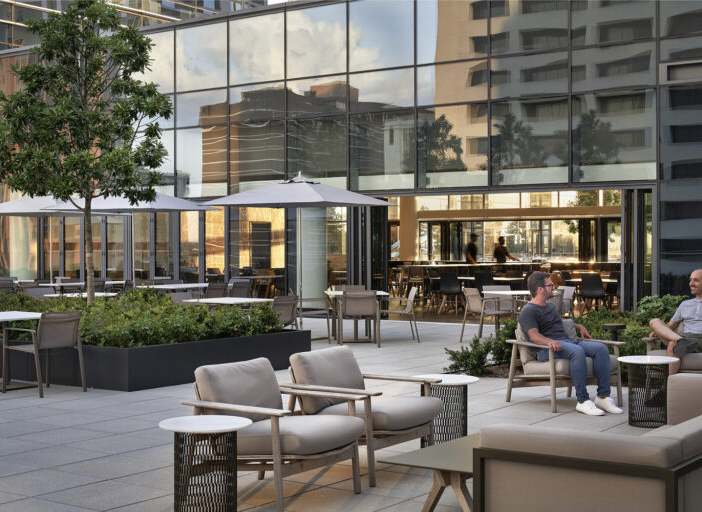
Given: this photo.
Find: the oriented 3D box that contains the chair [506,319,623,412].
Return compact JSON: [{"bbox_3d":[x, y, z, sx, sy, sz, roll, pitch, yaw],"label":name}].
[{"bbox_3d":[2.000,1.011,10.130,0.770,0.790,0.800,0,1,-26],"label":"chair"}]

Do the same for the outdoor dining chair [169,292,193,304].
[{"bbox_3d":[-2.320,0.969,15.600,0.610,0.855,0.580,0,0,37],"label":"outdoor dining chair"}]

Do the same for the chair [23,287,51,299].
[{"bbox_3d":[-4.770,0.931,17.000,0.620,0.840,0.580,0,1,37],"label":"chair"}]

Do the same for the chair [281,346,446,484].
[{"bbox_3d":[0.085,1.042,7.200,0.800,0.790,0.770,0,1,33],"label":"chair"}]

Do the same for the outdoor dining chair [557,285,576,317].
[{"bbox_3d":[3.430,0.958,17.990,0.610,0.855,0.580,0,0,-18],"label":"outdoor dining chair"}]

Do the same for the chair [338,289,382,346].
[{"bbox_3d":[0.120,0.964,16.700,0.580,0.855,0.610,0,0,-4],"label":"chair"}]

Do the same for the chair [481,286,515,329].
[{"bbox_3d":[2.560,0.957,18.300,0.580,0.855,0.610,0,0,-14],"label":"chair"}]

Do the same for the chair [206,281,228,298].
[{"bbox_3d":[-2.640,0.906,19.300,0.620,0.840,0.580,0,1,37],"label":"chair"}]

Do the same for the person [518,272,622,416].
[{"bbox_3d":[2.100,0.788,10.080,0.620,1.270,0.950,0,0,-31],"label":"person"}]

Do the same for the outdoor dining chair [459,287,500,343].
[{"bbox_3d":[2.100,0.925,16.500,0.620,0.840,0.580,0,1,-23],"label":"outdoor dining chair"}]

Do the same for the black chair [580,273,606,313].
[{"bbox_3d":[5.078,0.790,22.400,0.490,0.830,0.530,0,1,28],"label":"black chair"}]

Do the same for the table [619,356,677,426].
[{"bbox_3d":[2.513,1.146,9.000,0.515,0.540,0.515,0,1,35],"label":"table"}]

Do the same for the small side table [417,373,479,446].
[{"bbox_3d":[0.675,1.161,7.700,0.510,0.540,0.510,0,1,0],"label":"small side table"}]

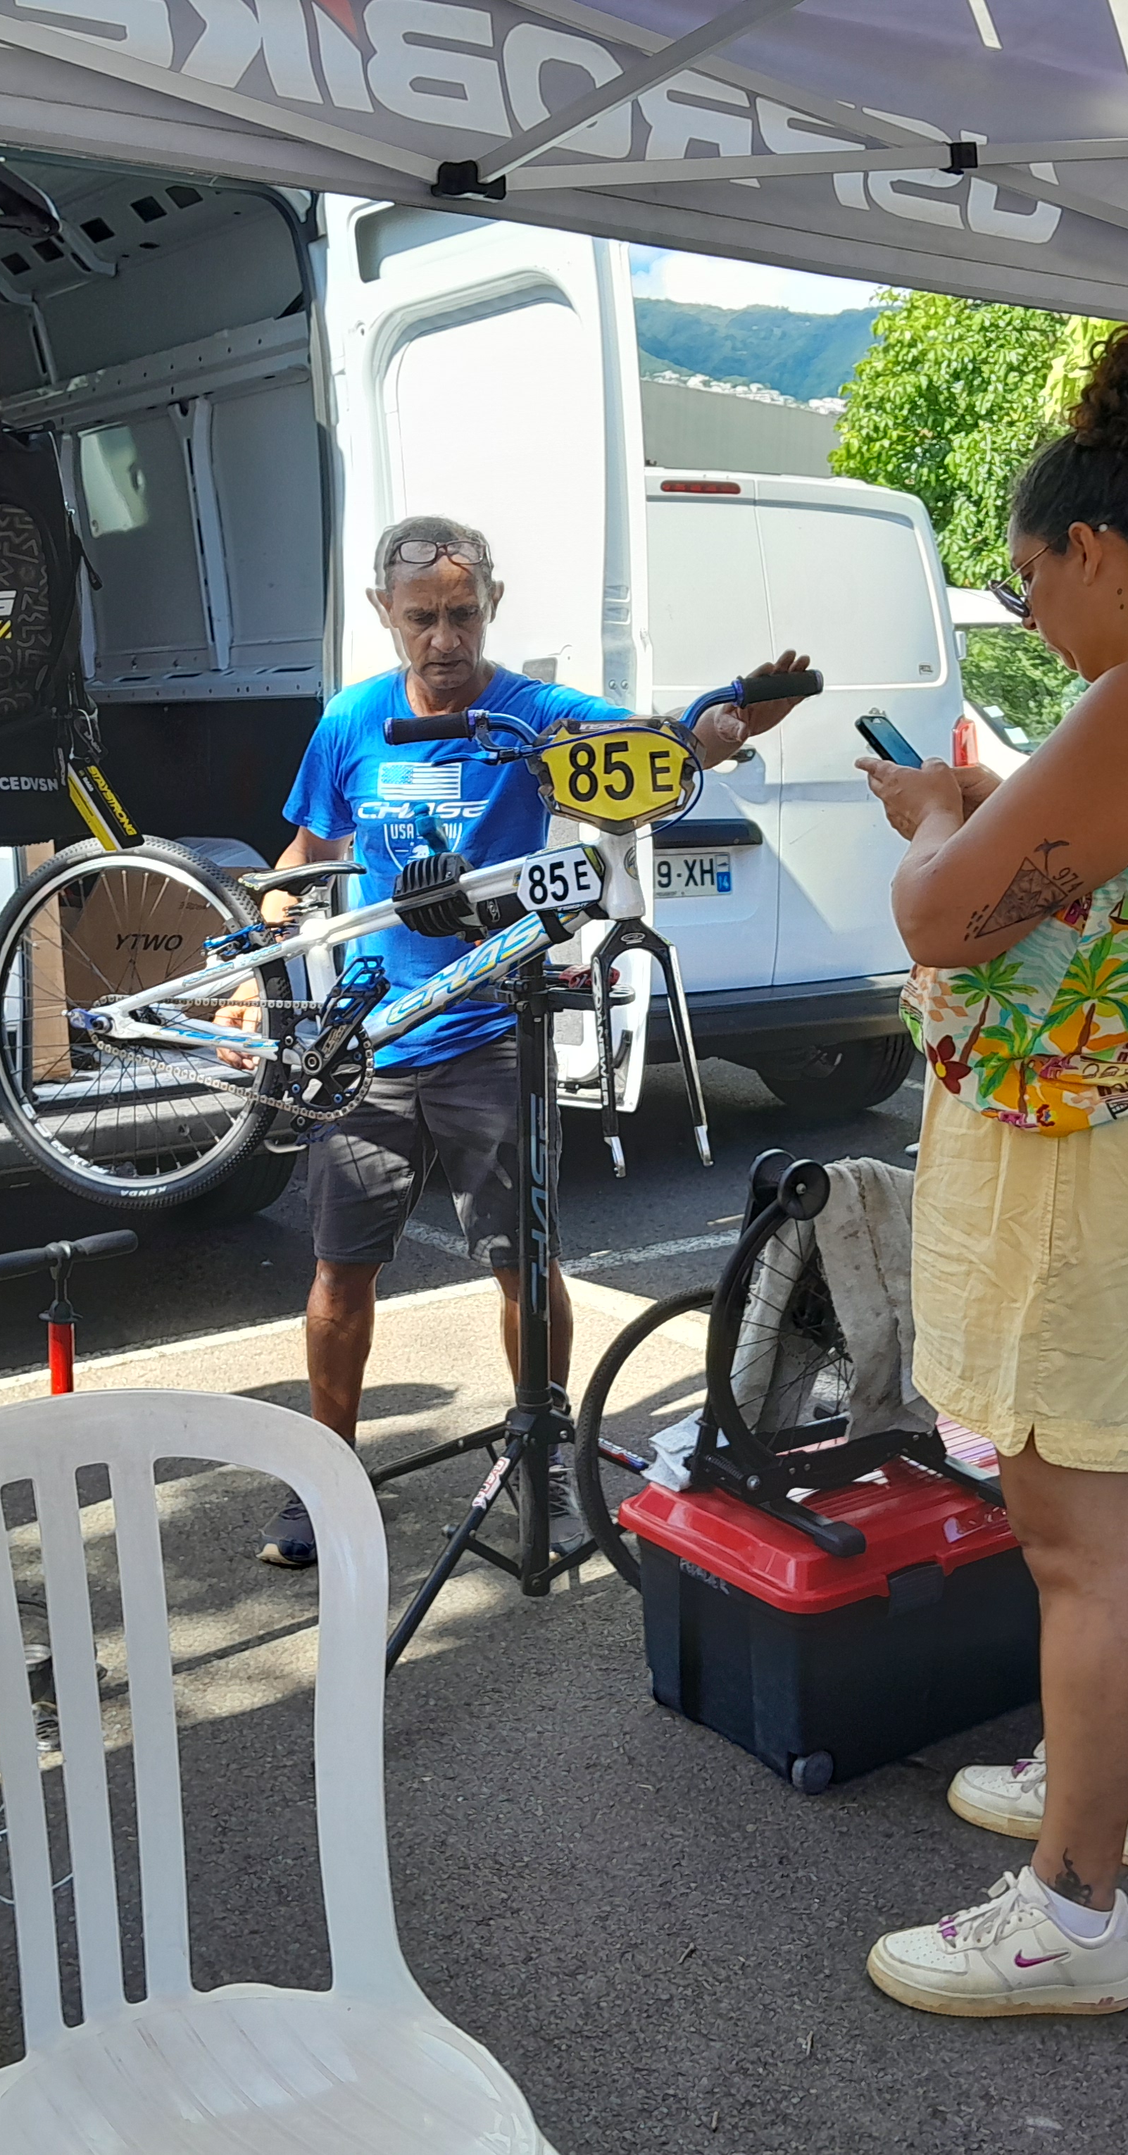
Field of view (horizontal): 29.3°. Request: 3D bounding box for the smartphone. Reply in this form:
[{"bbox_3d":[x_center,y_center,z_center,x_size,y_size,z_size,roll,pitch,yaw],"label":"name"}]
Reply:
[{"bbox_3d":[0.376,-0.328,2.309,0.010,0.155,0.075,-42,-5,24],"label":"smartphone"}]

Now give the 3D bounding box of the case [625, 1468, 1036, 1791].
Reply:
[{"bbox_3d":[0.486,0.677,3.000,0.724,0.357,0.377,-8,15,-33],"label":"case"}]

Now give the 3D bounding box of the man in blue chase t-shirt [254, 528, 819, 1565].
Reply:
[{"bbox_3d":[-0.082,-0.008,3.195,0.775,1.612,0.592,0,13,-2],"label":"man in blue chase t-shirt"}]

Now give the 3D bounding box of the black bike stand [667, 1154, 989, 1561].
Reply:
[{"bbox_3d":[0.377,0.336,2.749,0.377,0.439,0.347,-10,16,-39],"label":"black bike stand"}]

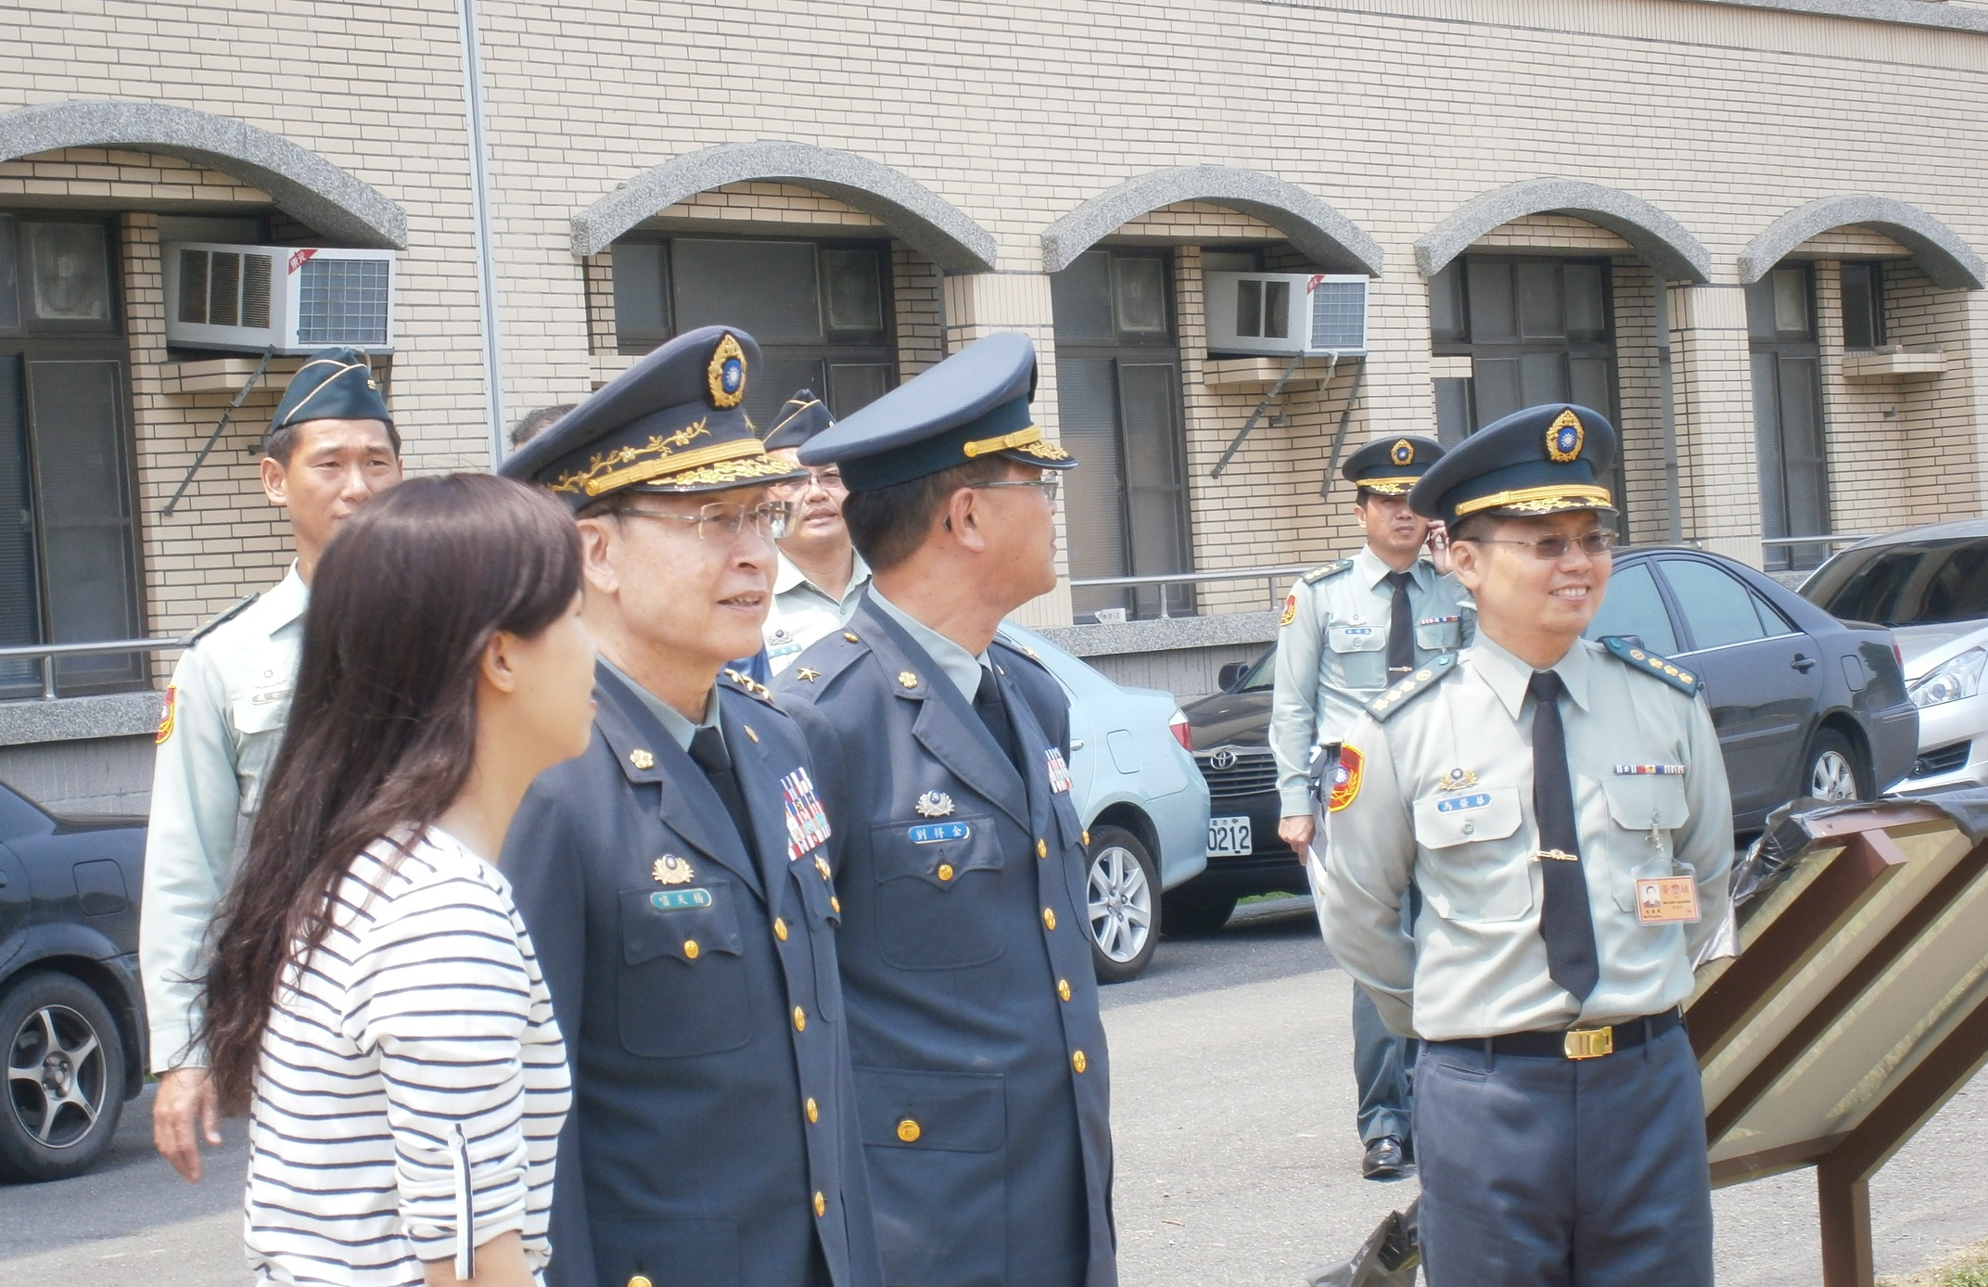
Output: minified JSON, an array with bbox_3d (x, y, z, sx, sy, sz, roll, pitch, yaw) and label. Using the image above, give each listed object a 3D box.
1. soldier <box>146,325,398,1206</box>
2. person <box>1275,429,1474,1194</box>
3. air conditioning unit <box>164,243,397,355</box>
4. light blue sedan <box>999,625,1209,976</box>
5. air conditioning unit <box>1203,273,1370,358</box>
[{"bbox_3d":[-0.872,0.530,7.800,0.530,1.820,0.330,-4,0,-18],"label":"soldier"},{"bbox_3d":[0.961,0.394,14.150,0.550,1.800,0.400,-4,0,-9],"label":"person"},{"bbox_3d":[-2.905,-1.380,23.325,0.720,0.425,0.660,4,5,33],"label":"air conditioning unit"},{"bbox_3d":[-0.924,0.651,21.436,1.700,1.460,4.300,-4,0,33],"label":"light blue sedan"},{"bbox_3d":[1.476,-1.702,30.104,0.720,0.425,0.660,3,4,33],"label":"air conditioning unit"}]

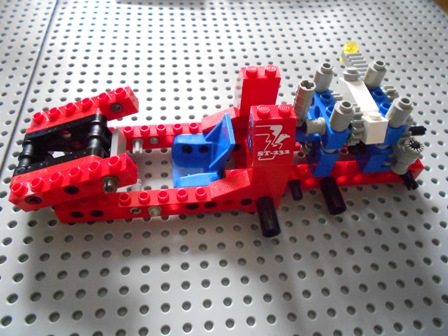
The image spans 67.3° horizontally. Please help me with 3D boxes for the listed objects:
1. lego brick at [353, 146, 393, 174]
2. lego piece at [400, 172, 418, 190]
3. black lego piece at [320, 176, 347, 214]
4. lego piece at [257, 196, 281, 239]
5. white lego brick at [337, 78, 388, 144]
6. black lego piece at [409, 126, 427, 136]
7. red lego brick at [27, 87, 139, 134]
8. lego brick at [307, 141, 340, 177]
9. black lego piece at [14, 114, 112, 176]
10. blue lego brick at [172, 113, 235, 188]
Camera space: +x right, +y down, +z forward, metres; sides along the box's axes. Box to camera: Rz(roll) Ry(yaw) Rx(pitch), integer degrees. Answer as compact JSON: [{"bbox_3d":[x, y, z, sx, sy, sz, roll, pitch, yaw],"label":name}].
[{"bbox_3d":[0.072,-0.006,0.156,0.016,0.016,0.008,-4,52,-7],"label":"lego brick"},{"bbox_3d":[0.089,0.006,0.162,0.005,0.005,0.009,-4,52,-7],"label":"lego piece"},{"bbox_3d":[0.049,0.012,0.155,0.008,0.008,0.016,-4,52,-7],"label":"black lego piece"},{"bbox_3d":[0.019,0.021,0.146,0.008,0.008,0.016,-4,52,-7],"label":"lego piece"},{"bbox_3d":[0.060,-0.025,0.148,0.008,0.019,0.032,-4,25,-7],"label":"white lego brick"},{"bbox_3d":[0.093,-0.018,0.162,0.010,0.005,0.005,-4,52,-7],"label":"black lego piece"},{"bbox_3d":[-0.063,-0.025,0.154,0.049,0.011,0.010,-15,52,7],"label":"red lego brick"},{"bbox_3d":[0.045,-0.004,0.152,0.008,0.016,0.008,-4,52,-7],"label":"lego brick"},{"bbox_3d":[-0.064,-0.006,0.146,0.040,0.018,0.024,-15,52,7],"label":"black lego piece"},{"bbox_3d":[-0.010,-0.008,0.155,0.028,0.029,0.032,-4,52,-7],"label":"blue lego brick"}]

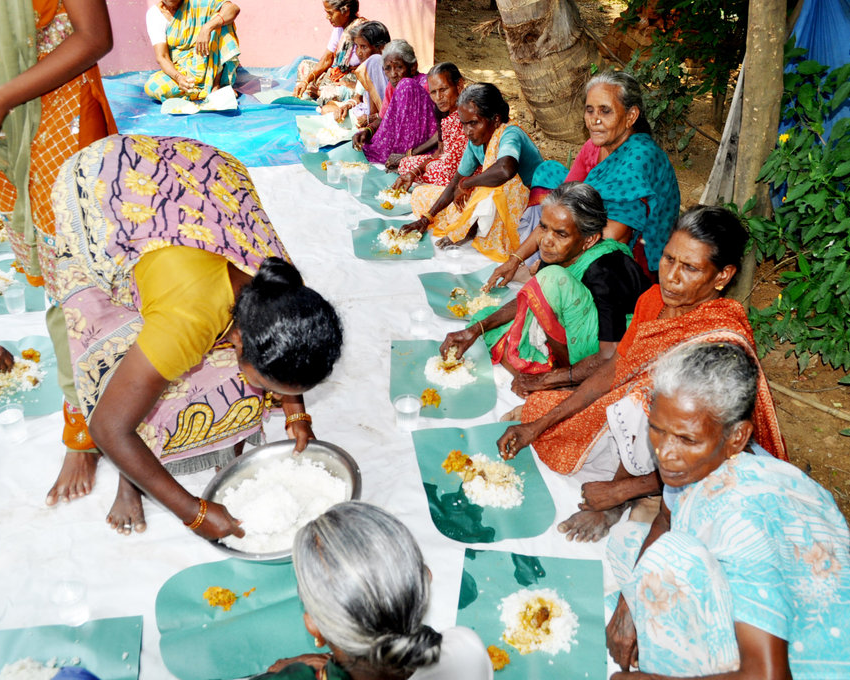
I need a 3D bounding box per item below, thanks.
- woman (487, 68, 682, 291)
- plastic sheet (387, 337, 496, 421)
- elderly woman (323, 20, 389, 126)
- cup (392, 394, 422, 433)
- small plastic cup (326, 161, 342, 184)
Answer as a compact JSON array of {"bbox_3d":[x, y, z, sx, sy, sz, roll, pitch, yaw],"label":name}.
[{"bbox_3d":[0.593,-0.566,2.740,0.700,0.770,0.520,-15,38,-22],"label":"woman"},{"bbox_3d":[0.052,0.097,2.211,0.300,0.015,0.411,-1,30,-1],"label":"plastic sheet"},{"bbox_3d":[-0.360,-1.423,4.185,0.500,0.640,0.460,-10,32,-17],"label":"elderly woman"},{"bbox_3d":[-0.049,0.213,2.182,0.069,0.087,0.069,1,34,0],"label":"cup"},{"bbox_3d":[-0.436,-0.798,3.653,0.073,0.090,0.073,0,30,0],"label":"small plastic cup"}]

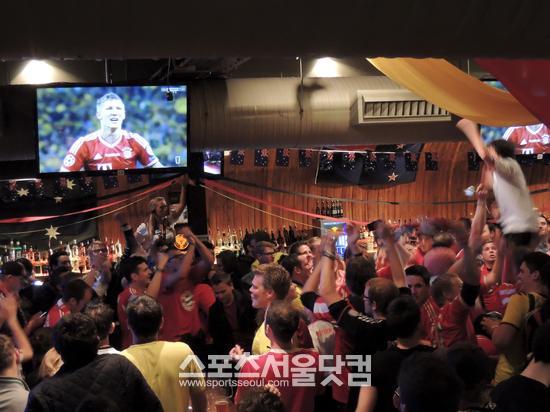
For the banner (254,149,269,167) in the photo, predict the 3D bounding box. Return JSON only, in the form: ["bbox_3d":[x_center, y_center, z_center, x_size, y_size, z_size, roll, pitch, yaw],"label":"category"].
[{"bbox_3d":[-0.162,-0.582,10.600,0.157,0.218,0.020,-2,2,-2],"label":"banner"}]

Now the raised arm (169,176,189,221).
[{"bbox_3d":[-1.027,-0.085,9.300,0.210,0.490,0.180,-2,2,-6],"label":"raised arm"}]

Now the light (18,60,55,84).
[{"bbox_3d":[-2.621,-1.467,9.600,0.390,0.270,0.340,-2,2,-6],"label":"light"}]

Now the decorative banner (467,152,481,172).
[{"bbox_3d":[2.421,-0.536,10.600,0.157,0.218,0.020,-2,2,6],"label":"decorative banner"}]

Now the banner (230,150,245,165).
[{"bbox_3d":[-0.448,-0.595,10.500,0.157,0.210,0.020,-2,2,-2],"label":"banner"}]

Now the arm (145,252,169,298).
[{"bbox_3d":[-0.855,0.494,6.300,0.170,0.360,0.180,-1,2,32],"label":"arm"}]

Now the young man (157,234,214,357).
[{"bbox_3d":[-0.760,1.120,7.450,0.530,1.840,0.420,-1,1,-7],"label":"young man"}]

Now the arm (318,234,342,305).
[{"bbox_3d":[0.343,0.393,5.400,0.150,0.440,0.200,-2,2,-11],"label":"arm"}]

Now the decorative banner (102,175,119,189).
[{"bbox_3d":[-1.837,-0.292,9.800,0.165,0.200,0.020,-2,2,-11],"label":"decorative banner"}]

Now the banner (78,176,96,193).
[{"bbox_3d":[-2.104,-0.255,9.800,0.165,0.205,0.020,-2,2,-11],"label":"banner"}]

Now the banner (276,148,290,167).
[{"bbox_3d":[0.102,-0.582,10.600,0.157,0.218,0.020,-2,2,-2],"label":"banner"}]

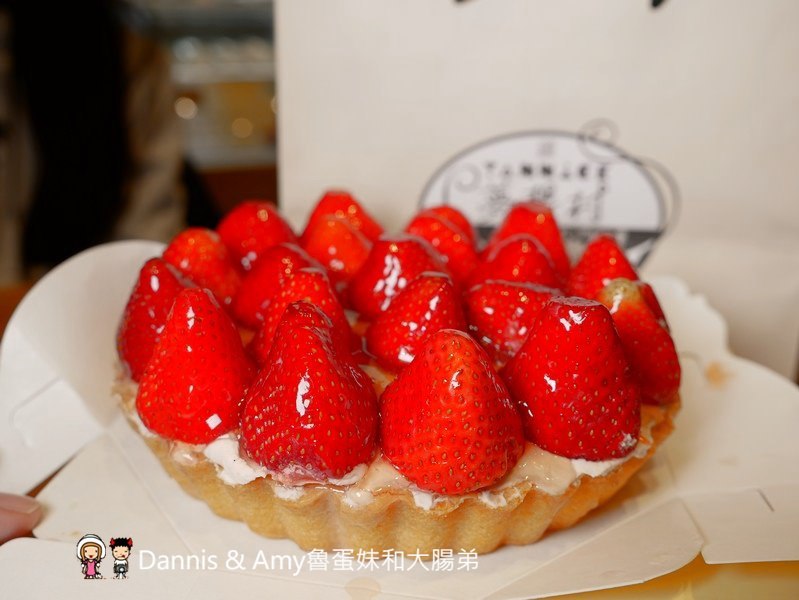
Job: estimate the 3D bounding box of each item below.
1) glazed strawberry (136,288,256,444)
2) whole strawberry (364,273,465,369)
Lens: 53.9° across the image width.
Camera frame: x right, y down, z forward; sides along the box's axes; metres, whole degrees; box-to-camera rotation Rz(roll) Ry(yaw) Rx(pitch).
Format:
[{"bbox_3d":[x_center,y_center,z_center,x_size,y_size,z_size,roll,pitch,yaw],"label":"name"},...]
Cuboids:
[{"bbox_3d":[-0.051,0.015,0.198,0.030,0.037,0.030,3,21,-1],"label":"glazed strawberry"},{"bbox_3d":[0.005,0.005,0.225,0.029,0.027,0.029,1,21,0],"label":"whole strawberry"}]

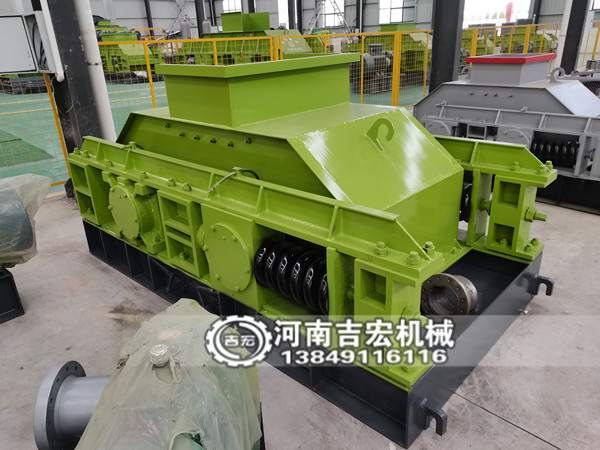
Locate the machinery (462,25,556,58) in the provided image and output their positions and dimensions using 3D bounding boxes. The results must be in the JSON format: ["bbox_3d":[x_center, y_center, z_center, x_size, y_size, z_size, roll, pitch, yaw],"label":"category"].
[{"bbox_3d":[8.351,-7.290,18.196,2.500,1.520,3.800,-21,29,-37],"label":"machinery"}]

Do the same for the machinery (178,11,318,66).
[{"bbox_3d":[-1.342,-4.116,11.094,3.450,1.970,2.000,17,30,39],"label":"machinery"}]

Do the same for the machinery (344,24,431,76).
[{"bbox_3d":[2.990,-5.445,14.248,1.700,1.620,3.400,-21,29,-37],"label":"machinery"}]

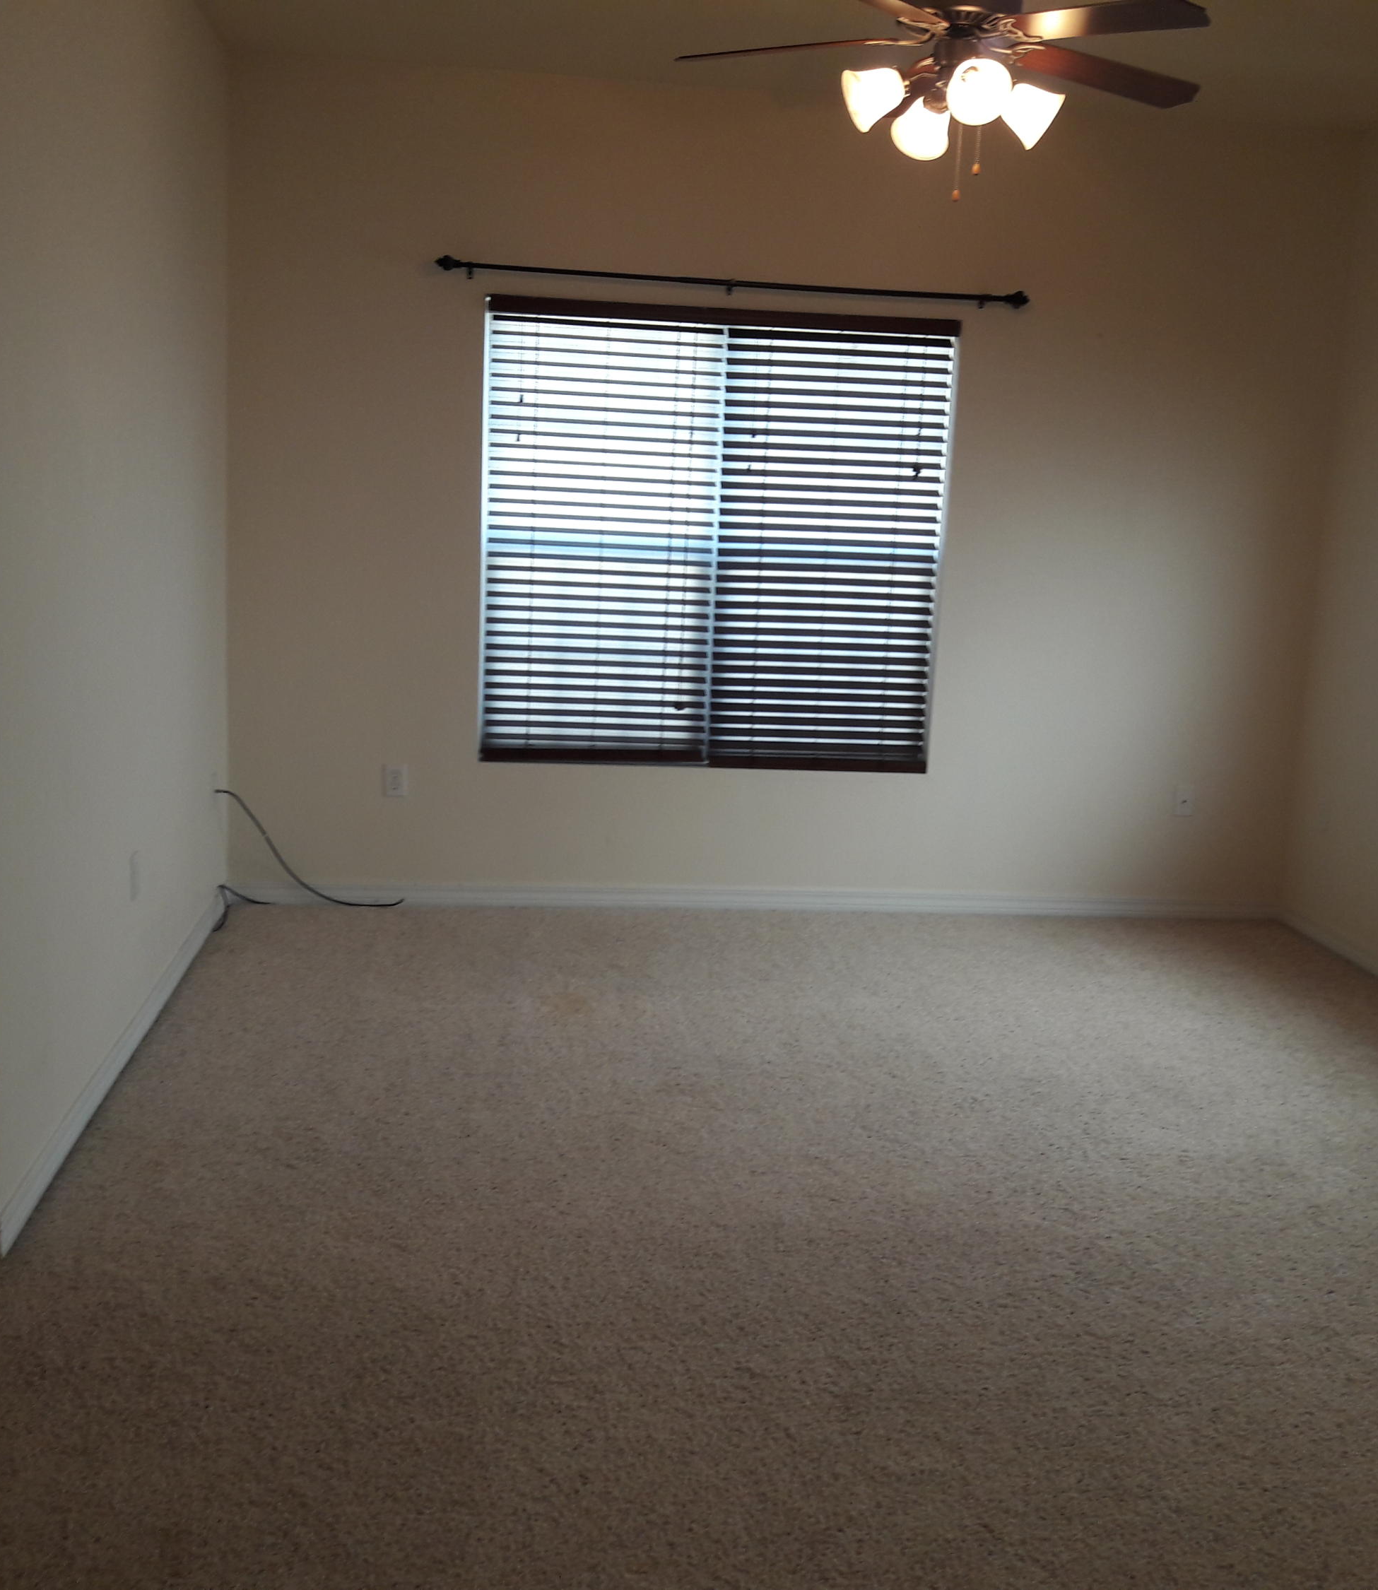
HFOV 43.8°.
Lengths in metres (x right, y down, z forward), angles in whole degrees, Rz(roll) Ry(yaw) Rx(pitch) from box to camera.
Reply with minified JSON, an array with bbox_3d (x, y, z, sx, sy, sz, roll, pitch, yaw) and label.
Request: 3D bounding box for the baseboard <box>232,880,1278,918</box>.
[{"bbox_3d":[0.312,0.370,5.991,3.710,0.085,0.018,2,10,-7],"label":"baseboard"}]

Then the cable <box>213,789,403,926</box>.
[{"bbox_3d":[-1.221,0.177,5.577,0.580,0.460,0.360,2,10,-7],"label":"cable"}]

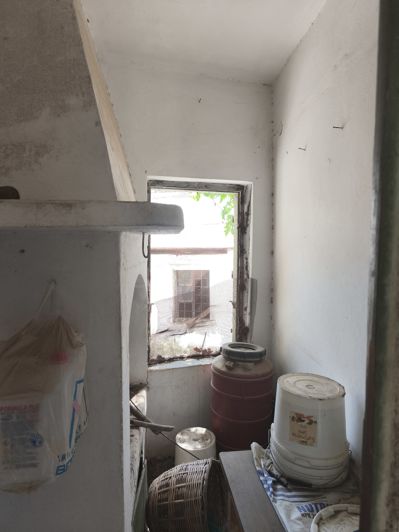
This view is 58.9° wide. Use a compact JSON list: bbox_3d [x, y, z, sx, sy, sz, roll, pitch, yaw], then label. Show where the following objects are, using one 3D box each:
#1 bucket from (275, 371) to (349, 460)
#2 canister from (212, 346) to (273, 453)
[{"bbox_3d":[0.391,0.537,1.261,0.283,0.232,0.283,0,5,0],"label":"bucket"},{"bbox_3d":[0.304,0.917,2.515,0.435,0.680,0.435,0,5,0],"label":"canister"}]

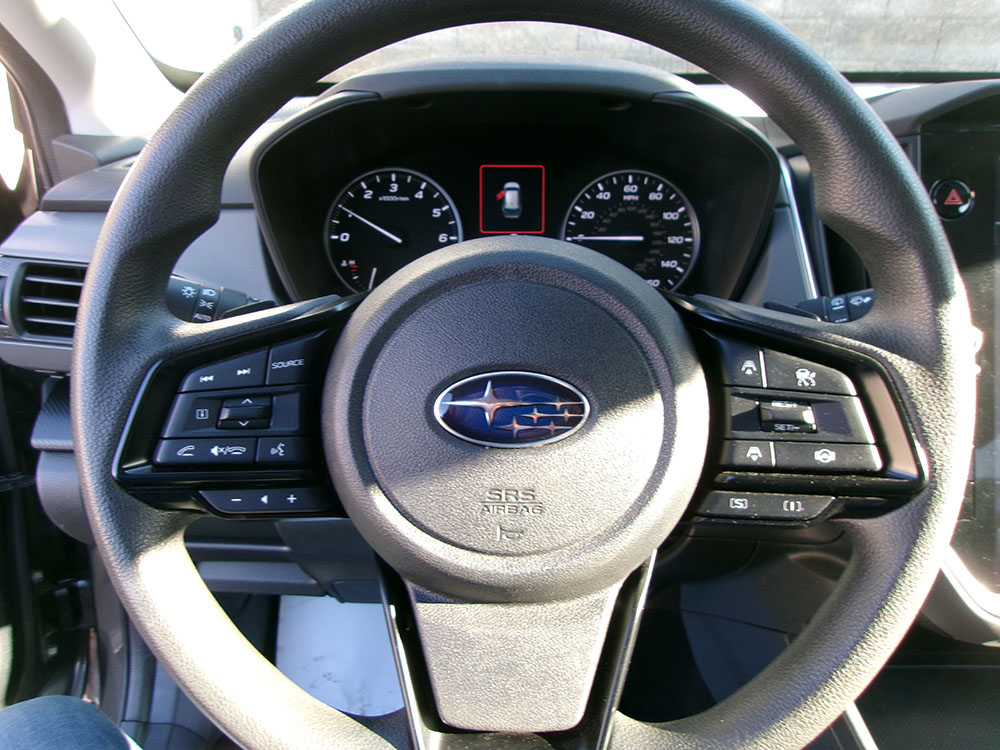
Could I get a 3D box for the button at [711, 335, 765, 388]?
[{"bbox_3d":[0.102,-0.006,0.336,0.021,0.021,0.008,2,-4,2],"label":"button"}]

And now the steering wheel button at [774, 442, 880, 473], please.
[{"bbox_3d":[0.137,0.035,0.328,0.043,0.011,0.007,2,-4,2],"label":"steering wheel button"}]

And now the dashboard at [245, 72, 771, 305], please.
[{"bbox_3d":[0.012,-0.126,0.560,0.372,0.172,0.100,1,3,-1],"label":"dashboard"}]

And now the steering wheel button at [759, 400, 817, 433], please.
[{"bbox_3d":[0.120,0.017,0.326,0.024,0.013,0.008,2,0,-1],"label":"steering wheel button"}]

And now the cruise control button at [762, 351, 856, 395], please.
[{"bbox_3d":[0.131,-0.001,0.331,0.037,0.017,0.007,2,-4,2],"label":"cruise control button"}]

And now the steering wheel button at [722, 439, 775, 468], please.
[{"bbox_3d":[0.105,0.033,0.332,0.020,0.012,0.007,1,-4,2],"label":"steering wheel button"}]

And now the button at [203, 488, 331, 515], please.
[{"bbox_3d":[-0.100,0.054,0.334,0.055,0.012,0.008,0,0,-1],"label":"button"}]

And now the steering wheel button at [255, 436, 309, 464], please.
[{"bbox_3d":[-0.093,0.033,0.337,0.021,0.012,0.007,0,-4,1],"label":"steering wheel button"}]

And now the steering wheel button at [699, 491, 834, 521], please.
[{"bbox_3d":[0.114,0.056,0.334,0.058,0.013,0.008,2,0,-1],"label":"steering wheel button"}]

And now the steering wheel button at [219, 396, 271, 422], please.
[{"bbox_3d":[-0.106,0.015,0.326,0.023,0.012,0.008,-2,0,-1],"label":"steering wheel button"}]

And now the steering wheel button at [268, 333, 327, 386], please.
[{"bbox_3d":[-0.086,-0.007,0.329,0.025,0.021,0.008,-3,0,-1],"label":"steering wheel button"}]

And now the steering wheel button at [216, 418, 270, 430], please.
[{"bbox_3d":[-0.110,0.021,0.335,0.022,0.005,0.006,-1,-4,1],"label":"steering wheel button"}]

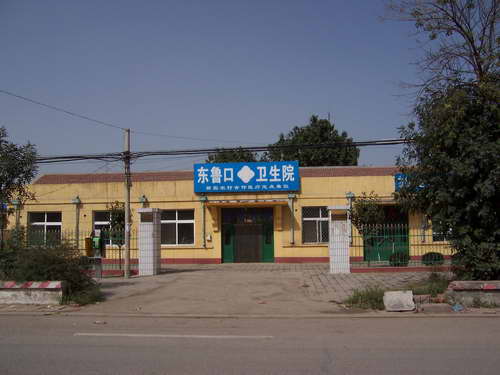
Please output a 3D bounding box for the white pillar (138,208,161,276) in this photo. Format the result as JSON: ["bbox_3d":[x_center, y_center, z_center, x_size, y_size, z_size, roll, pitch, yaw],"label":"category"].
[{"bbox_3d":[-3.734,2.044,17.983,0.620,2.520,0.620,-1,-5,9],"label":"white pillar"}]

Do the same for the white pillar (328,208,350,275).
[{"bbox_3d":[3.326,1.963,17.872,0.700,2.520,0.640,-1,-5,8],"label":"white pillar"}]

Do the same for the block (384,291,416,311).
[{"bbox_3d":[3.094,2.359,9.927,0.570,0.360,0.420,-1,-5,6],"label":"block"}]

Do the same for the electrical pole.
[{"bbox_3d":[-4.411,0.497,17.320,0.200,5.500,0.200,-2,-5,6],"label":"electrical pole"}]

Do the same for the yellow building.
[{"bbox_3d":[-1.058,1.689,27.083,22.721,4.750,7.000,-1,-5,6],"label":"yellow building"}]

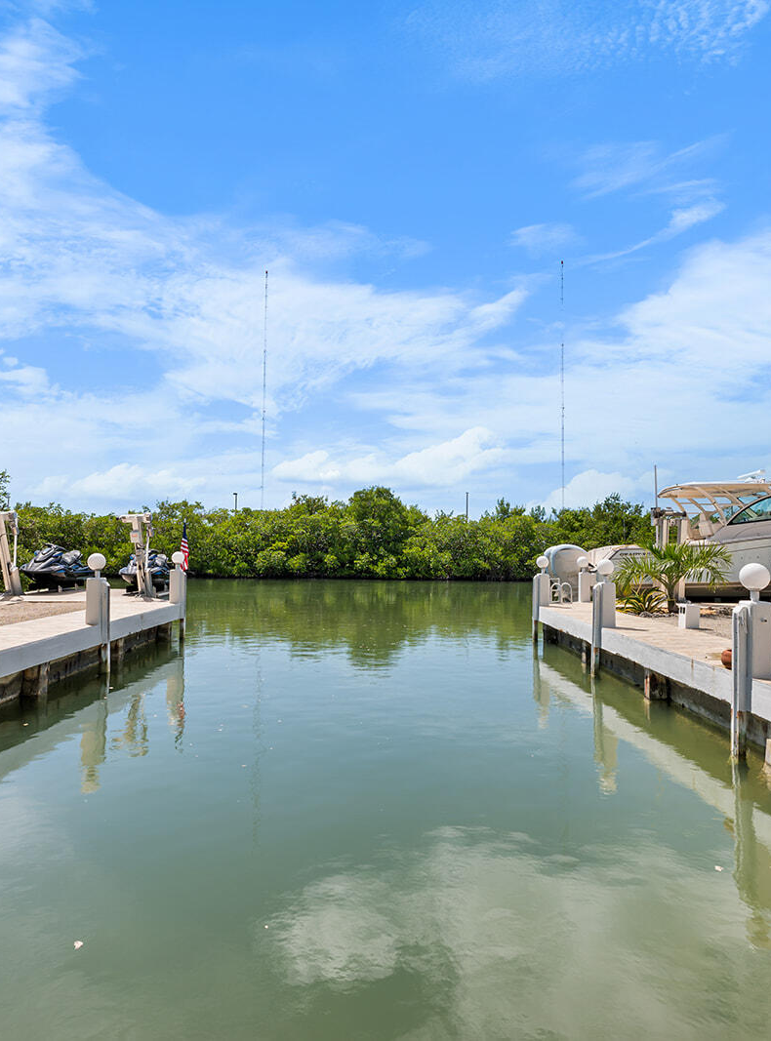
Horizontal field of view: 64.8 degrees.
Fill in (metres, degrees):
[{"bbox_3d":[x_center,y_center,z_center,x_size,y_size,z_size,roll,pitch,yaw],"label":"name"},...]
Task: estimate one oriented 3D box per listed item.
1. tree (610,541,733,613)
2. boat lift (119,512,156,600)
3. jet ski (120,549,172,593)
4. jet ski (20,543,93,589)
[{"bbox_3d":[5.890,1.192,12.500,2.100,1.400,2.100,0,-3,0],"label":"tree"},{"bbox_3d":[-6.388,0.930,15.700,0.850,2.200,0.600,0,-3,0],"label":"boat lift"},{"bbox_3d":[-6.931,1.466,17.600,1.200,1.150,3.450,0,-3,7],"label":"jet ski"},{"bbox_3d":[-8.835,1.259,16.500,1.200,1.150,3.450,0,-3,5],"label":"jet ski"}]

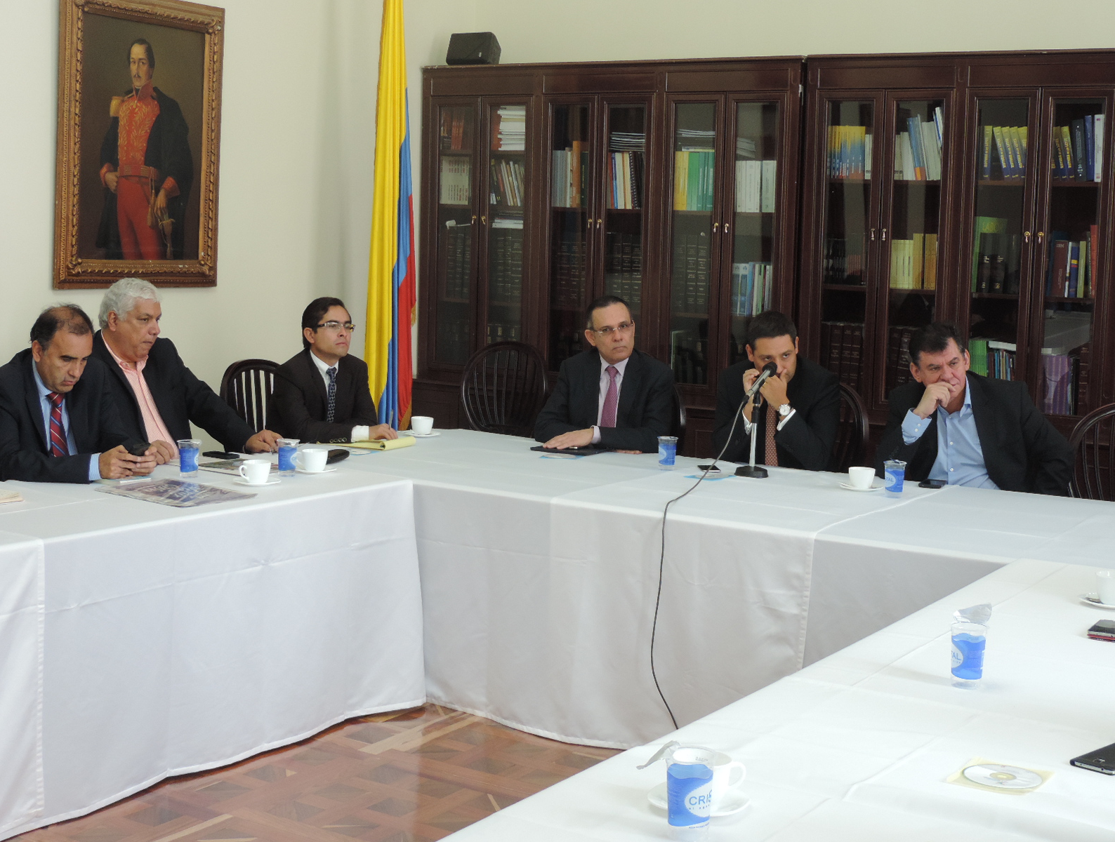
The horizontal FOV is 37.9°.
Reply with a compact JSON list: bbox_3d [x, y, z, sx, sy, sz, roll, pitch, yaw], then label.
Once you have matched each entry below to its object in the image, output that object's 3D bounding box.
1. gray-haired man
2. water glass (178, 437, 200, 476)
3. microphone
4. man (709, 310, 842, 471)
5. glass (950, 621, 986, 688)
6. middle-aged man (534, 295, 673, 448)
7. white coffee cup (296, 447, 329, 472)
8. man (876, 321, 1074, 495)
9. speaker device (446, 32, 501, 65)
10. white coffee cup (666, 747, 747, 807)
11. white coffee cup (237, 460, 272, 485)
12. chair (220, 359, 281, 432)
[{"bbox_3d":[-1.345,0.201,5.754,0.780,1.370,0.640,6,8,32],"label":"gray-haired man"},{"bbox_3d":[-1.216,0.127,5.359,0.071,0.117,0.071,2,7,0],"label":"water glass"},{"bbox_3d":[0.718,-0.138,5.720,0.050,0.050,0.215,7,40,35],"label":"microphone"},{"bbox_3d":[0.787,0.259,6.113,0.540,1.320,0.800,5,7,28],"label":"man"},{"bbox_3d":[0.775,0.444,3.059,0.072,0.113,0.072,2,6,0],"label":"glass"},{"bbox_3d":[0.201,0.202,6.326,0.560,1.366,0.750,4,7,16],"label":"middle-aged man"},{"bbox_3d":[-0.834,0.135,5.513,0.111,0.068,0.089,1,7,-9],"label":"white coffee cup"},{"bbox_3d":[1.459,0.336,5.638,0.660,1.334,0.750,5,7,24],"label":"man"},{"bbox_3d":[-0.448,-1.979,8.620,0.270,0.185,0.200,5,7,27],"label":"speaker device"},{"bbox_3d":[0.223,0.529,2.386,0.112,0.068,0.089,3,7,11],"label":"white coffee cup"},{"bbox_3d":[-0.968,0.161,5.177,0.110,0.068,0.087,0,7,-14],"label":"white coffee cup"},{"bbox_3d":[-1.029,0.299,6.436,0.540,1.045,0.480,6,8,32],"label":"chair"}]

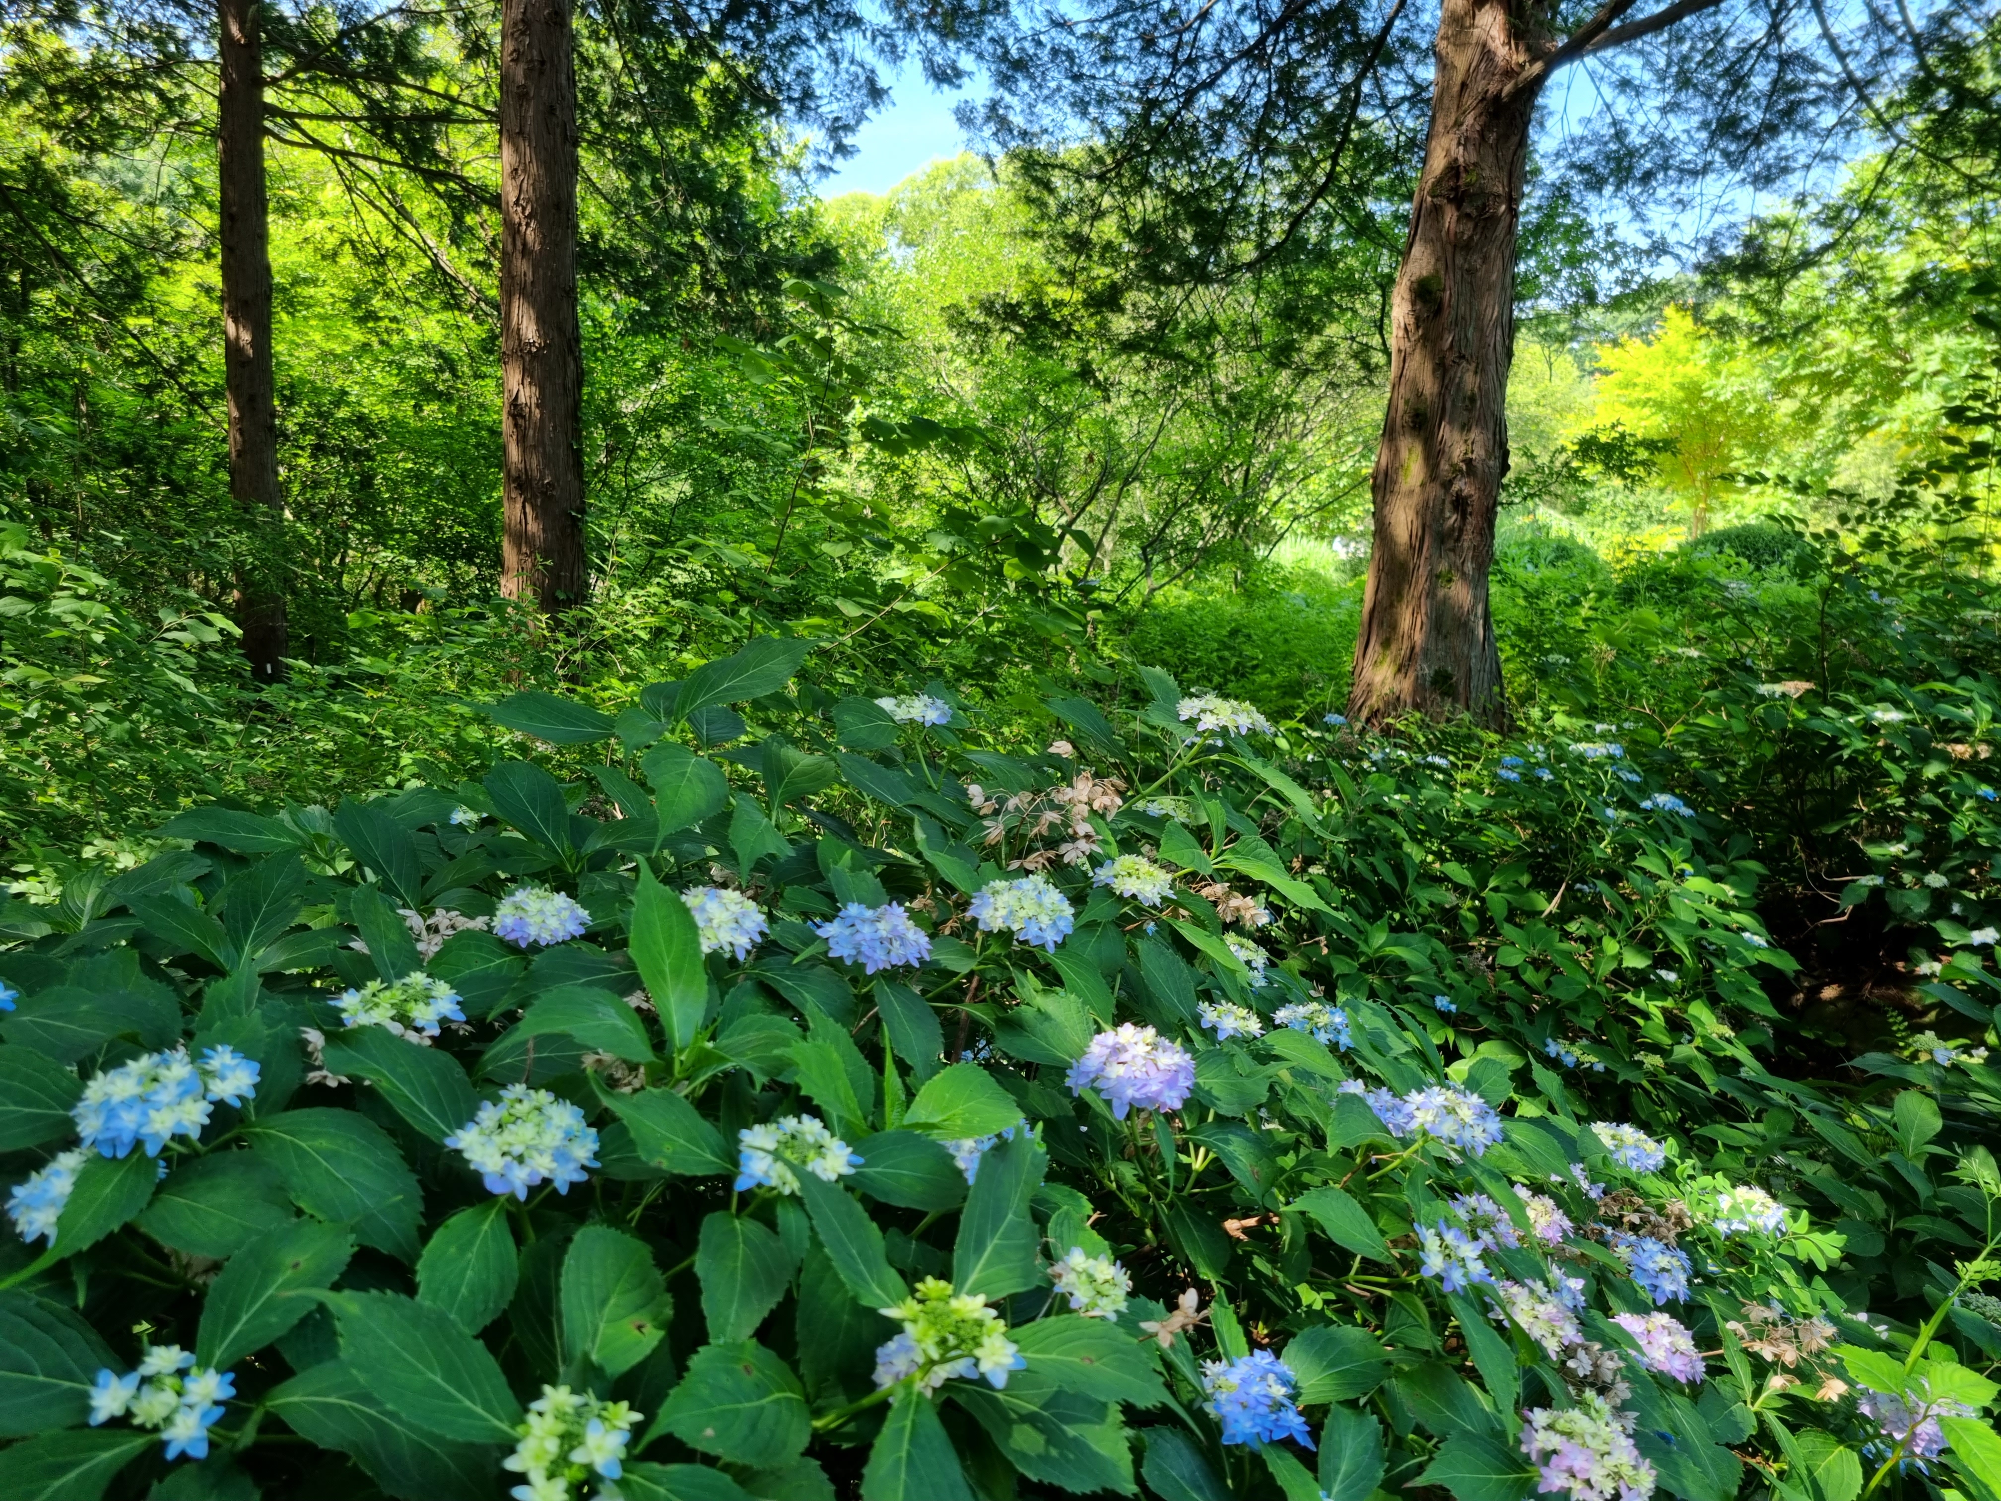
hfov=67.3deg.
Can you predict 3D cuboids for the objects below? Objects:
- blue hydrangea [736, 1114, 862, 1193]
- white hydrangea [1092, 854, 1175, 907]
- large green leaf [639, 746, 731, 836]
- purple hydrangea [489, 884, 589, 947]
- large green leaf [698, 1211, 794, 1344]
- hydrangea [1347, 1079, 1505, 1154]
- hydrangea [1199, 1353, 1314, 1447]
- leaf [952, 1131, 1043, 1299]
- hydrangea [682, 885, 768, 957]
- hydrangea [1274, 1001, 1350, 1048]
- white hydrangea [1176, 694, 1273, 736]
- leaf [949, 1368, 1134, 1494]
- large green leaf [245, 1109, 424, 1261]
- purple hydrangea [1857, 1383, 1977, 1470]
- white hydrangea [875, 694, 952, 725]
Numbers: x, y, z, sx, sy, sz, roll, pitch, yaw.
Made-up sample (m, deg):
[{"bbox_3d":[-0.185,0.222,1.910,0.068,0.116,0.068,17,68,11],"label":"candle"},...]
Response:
[{"bbox_3d":[-0.167,0.336,1.250,0.102,0.055,0.098,0,16,0],"label":"blue hydrangea"},{"bbox_3d":[0.187,0.182,2.100,0.117,0.072,0.112,3,20,5],"label":"white hydrangea"},{"bbox_3d":[-0.359,0.048,1.680,0.095,0.122,0.035,19,-36,-11],"label":"large green leaf"},{"bbox_3d":[-0.483,0.175,1.580,0.102,0.062,0.102,0,13,0],"label":"purple hydrangea"},{"bbox_3d":[-0.204,0.418,1.198,0.075,0.030,0.104,-4,51,0],"label":"large green leaf"},{"bbox_3d":[0.445,0.385,1.580,0.160,0.065,0.110,9,13,0],"label":"hydrangea"},{"bbox_3d":[0.216,0.548,1.270,0.095,0.080,0.090,4,24,11],"label":"hydrangea"},{"bbox_3d":[-0.002,0.328,1.060,0.063,0.105,0.060,0,7,0],"label":"leaf"},{"bbox_3d":[-0.308,0.190,1.660,0.102,0.075,0.100,-1,7,-11],"label":"hydrangea"},{"bbox_3d":[0.383,0.338,1.850,0.090,0.052,0.090,6,13,0],"label":"hydrangea"},{"bbox_3d":[0.279,-0.044,1.870,0.120,0.050,0.105,1,7,8],"label":"white hydrangea"},{"bbox_3d":[0.021,0.408,0.905,0.149,0.030,0.080,14,38,37],"label":"leaf"},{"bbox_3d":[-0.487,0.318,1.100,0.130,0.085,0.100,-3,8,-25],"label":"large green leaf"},{"bbox_3d":[0.841,0.621,1.380,0.105,0.070,0.100,5,8,33],"label":"purple hydrangea"},{"bbox_3d":[-0.117,-0.055,2.050,0.105,0.045,0.100,0,7,0],"label":"white hydrangea"}]

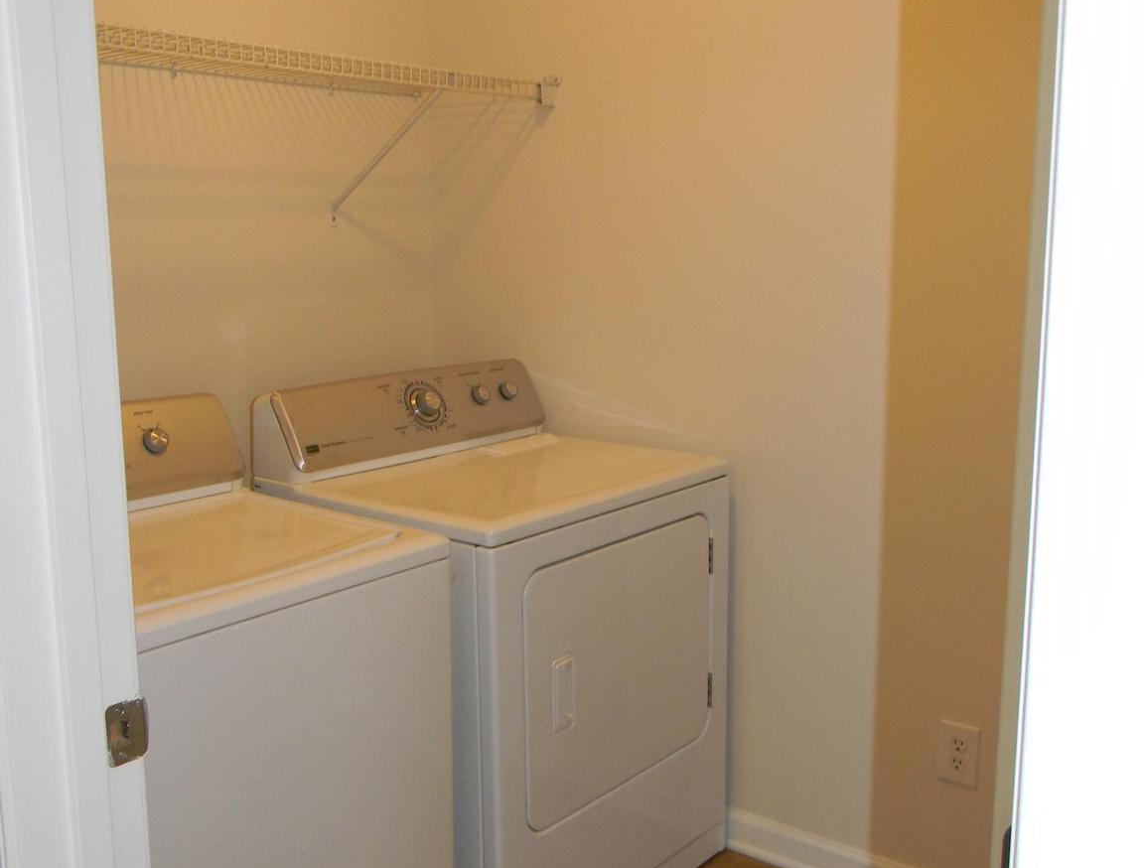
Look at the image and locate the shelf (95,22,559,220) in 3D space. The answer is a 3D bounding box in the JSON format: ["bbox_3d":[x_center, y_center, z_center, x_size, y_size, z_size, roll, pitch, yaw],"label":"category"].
[{"bbox_3d":[-0.706,-0.552,2.290,0.399,0.307,1.638,7,13,38],"label":"shelf"}]

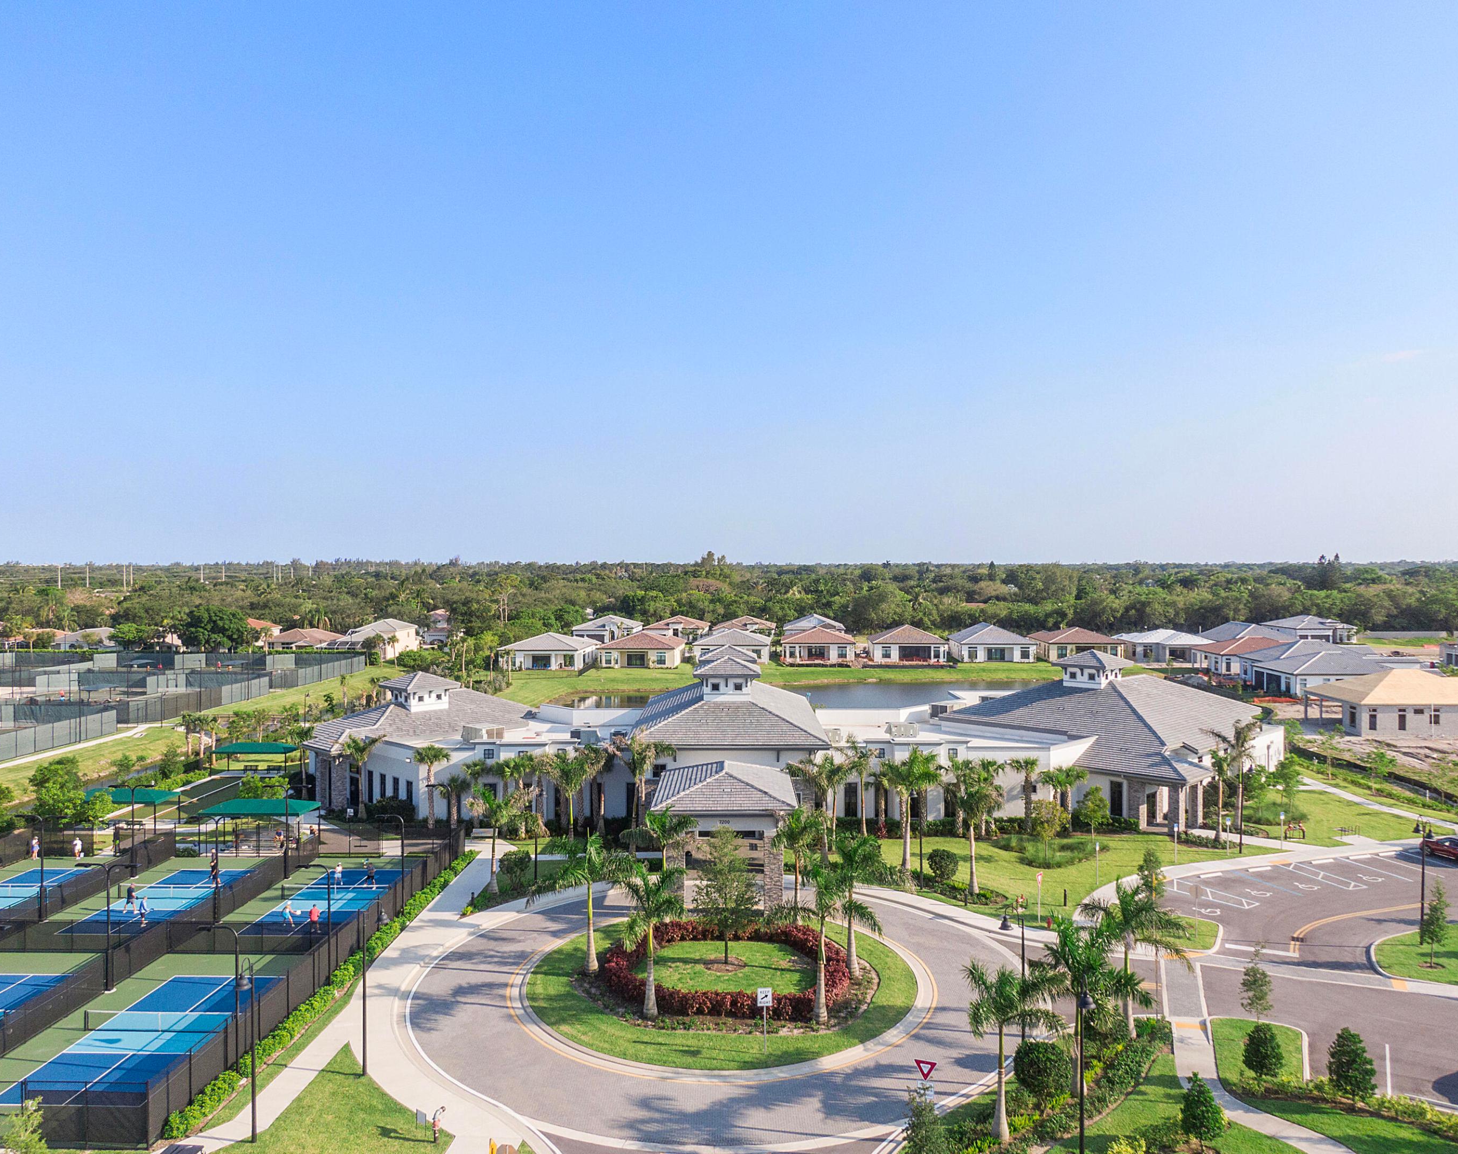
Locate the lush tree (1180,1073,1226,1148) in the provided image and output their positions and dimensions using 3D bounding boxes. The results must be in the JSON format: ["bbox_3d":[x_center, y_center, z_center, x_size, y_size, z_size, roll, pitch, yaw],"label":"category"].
[{"bbox_3d":[17.243,19.528,38.967,1.700,2.920,1.700,0,1,0],"label":"lush tree"}]

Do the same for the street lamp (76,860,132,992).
[{"bbox_3d":[-31.272,17.568,53.606,3.000,6.450,0.500,0,1,0],"label":"street lamp"}]

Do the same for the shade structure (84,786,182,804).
[{"bbox_3d":[-48.813,18.700,85.857,7.700,3.340,4.300,0,1,0],"label":"shade structure"}]

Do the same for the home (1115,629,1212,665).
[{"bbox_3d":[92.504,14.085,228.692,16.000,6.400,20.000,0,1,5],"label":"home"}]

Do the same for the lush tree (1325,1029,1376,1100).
[{"bbox_3d":[24.594,19.377,42.202,2.000,3.140,2.000,0,1,0],"label":"lush tree"}]

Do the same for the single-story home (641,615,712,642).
[{"bbox_3d":[-13.603,13.822,290.873,15.800,6.890,21.000,0,1,3],"label":"single-story home"}]

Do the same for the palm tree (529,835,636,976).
[{"bbox_3d":[-7.785,17.162,56.327,5.590,7.250,5.310,0,1,0],"label":"palm tree"}]

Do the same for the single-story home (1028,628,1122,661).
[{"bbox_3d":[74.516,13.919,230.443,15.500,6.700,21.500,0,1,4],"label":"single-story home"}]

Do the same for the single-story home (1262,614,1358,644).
[{"bbox_3d":[154.400,13.669,285.000,16.000,6.800,22.000,0,1,4],"label":"single-story home"}]

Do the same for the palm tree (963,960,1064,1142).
[{"bbox_3d":[10.694,17.752,40.067,3.800,6.740,3.610,0,1,0],"label":"palm tree"}]

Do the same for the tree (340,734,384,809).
[{"bbox_3d":[-30.485,16.598,88.638,3.497,6.998,3.497,0,1,0],"label":"tree"}]

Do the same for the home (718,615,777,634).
[{"bbox_3d":[4.530,13.339,276.939,15.300,6.600,21.500,0,1,4],"label":"home"}]

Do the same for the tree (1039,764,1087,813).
[{"bbox_3d":[26.744,17.626,85.159,3.840,5.280,2.900,0,1,0],"label":"tree"}]

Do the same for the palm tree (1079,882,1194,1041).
[{"bbox_3d":[18.703,17.440,48.823,5.180,7.110,4.920,0,1,0],"label":"palm tree"}]

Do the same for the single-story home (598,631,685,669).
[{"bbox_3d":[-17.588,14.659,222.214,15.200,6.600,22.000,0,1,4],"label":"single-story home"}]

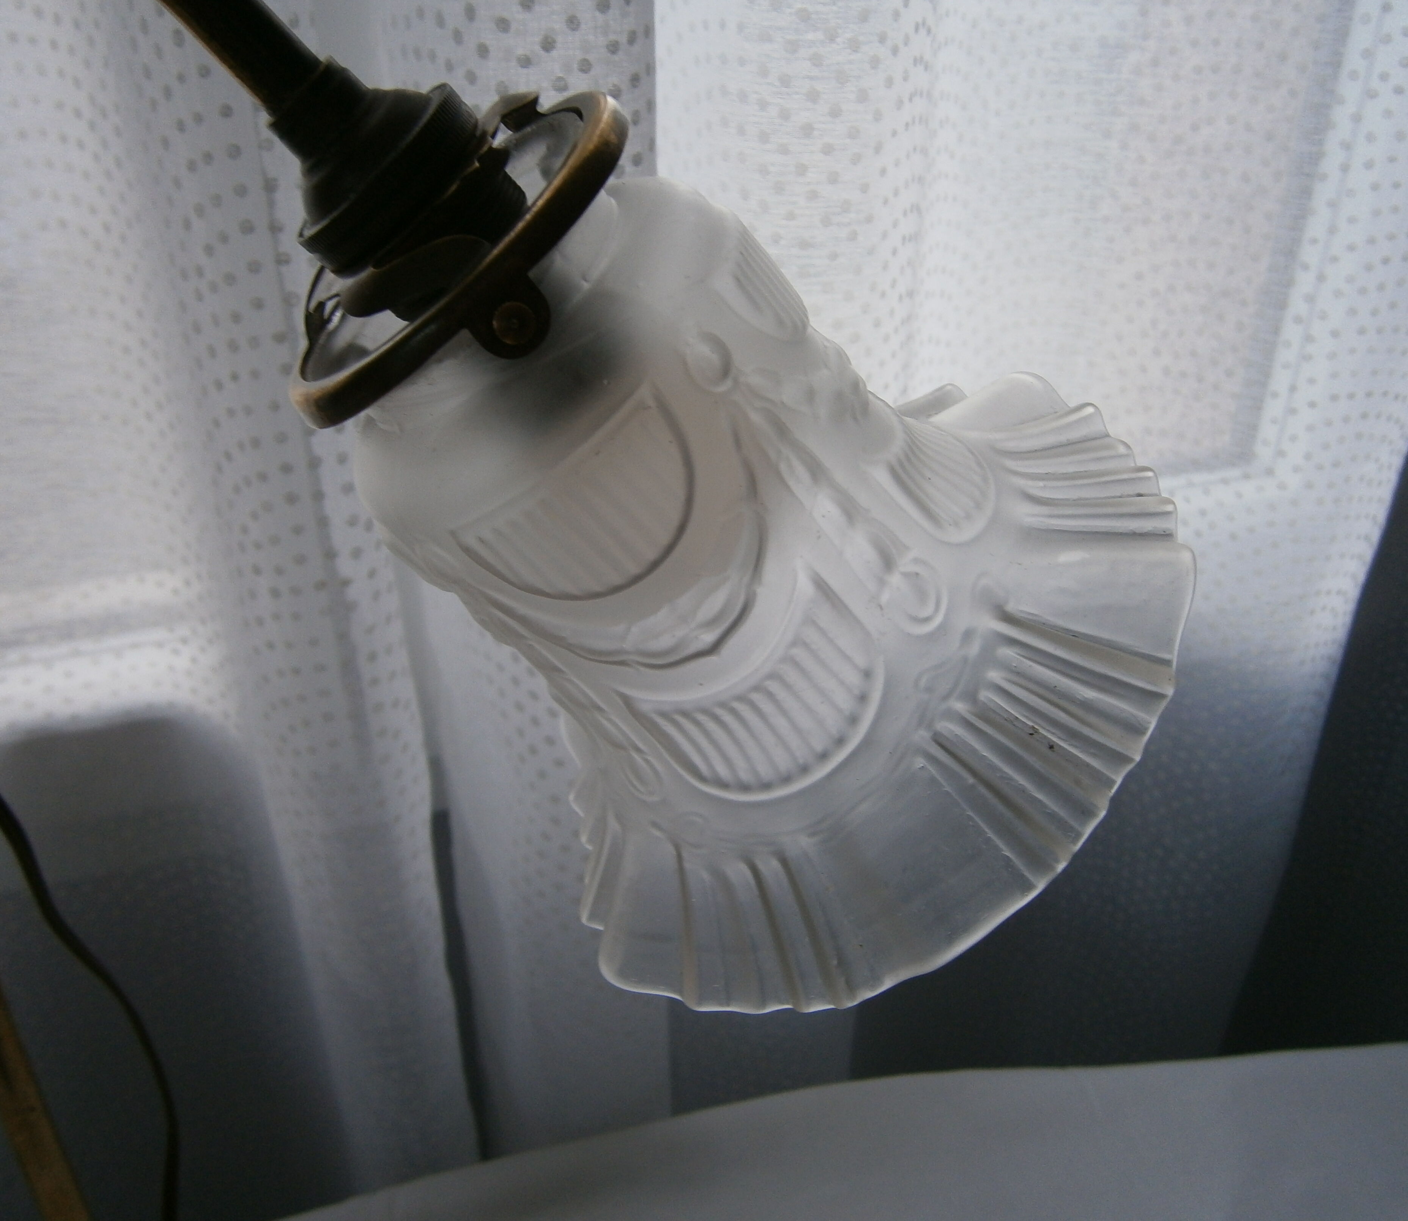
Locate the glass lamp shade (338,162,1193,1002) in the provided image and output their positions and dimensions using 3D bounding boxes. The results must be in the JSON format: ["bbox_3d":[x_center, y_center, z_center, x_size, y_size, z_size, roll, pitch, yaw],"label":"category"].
[{"bbox_3d":[-0.007,-0.022,0.212,0.142,0.111,0.142,-44,31,0],"label":"glass lamp shade"}]

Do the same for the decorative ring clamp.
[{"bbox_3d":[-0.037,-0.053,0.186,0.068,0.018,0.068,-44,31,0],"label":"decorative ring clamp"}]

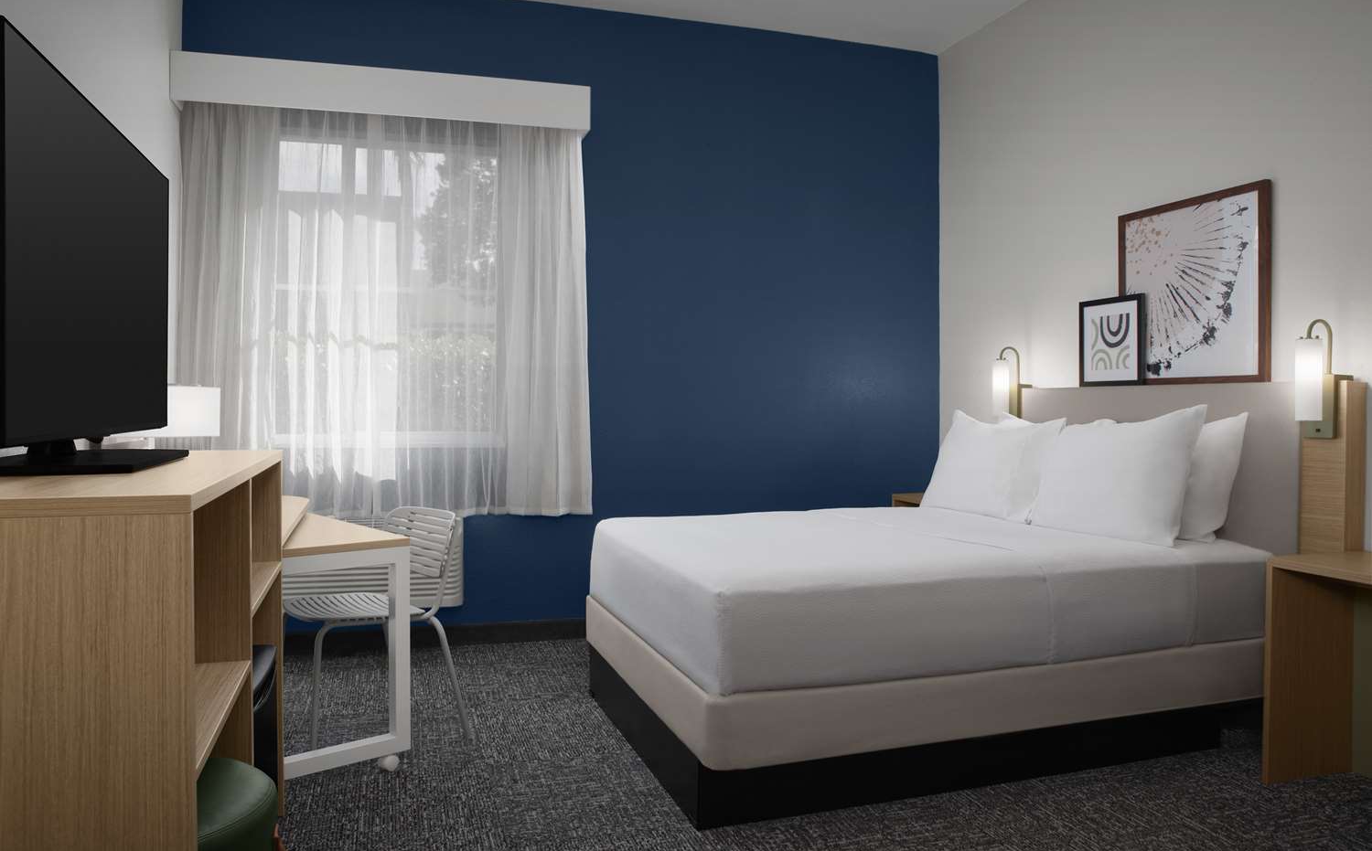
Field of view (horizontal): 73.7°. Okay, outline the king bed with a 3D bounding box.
[{"bbox_3d":[0.843,0.458,3.377,2.145,1.210,1.440,-1,1,-18],"label":"king bed"}]

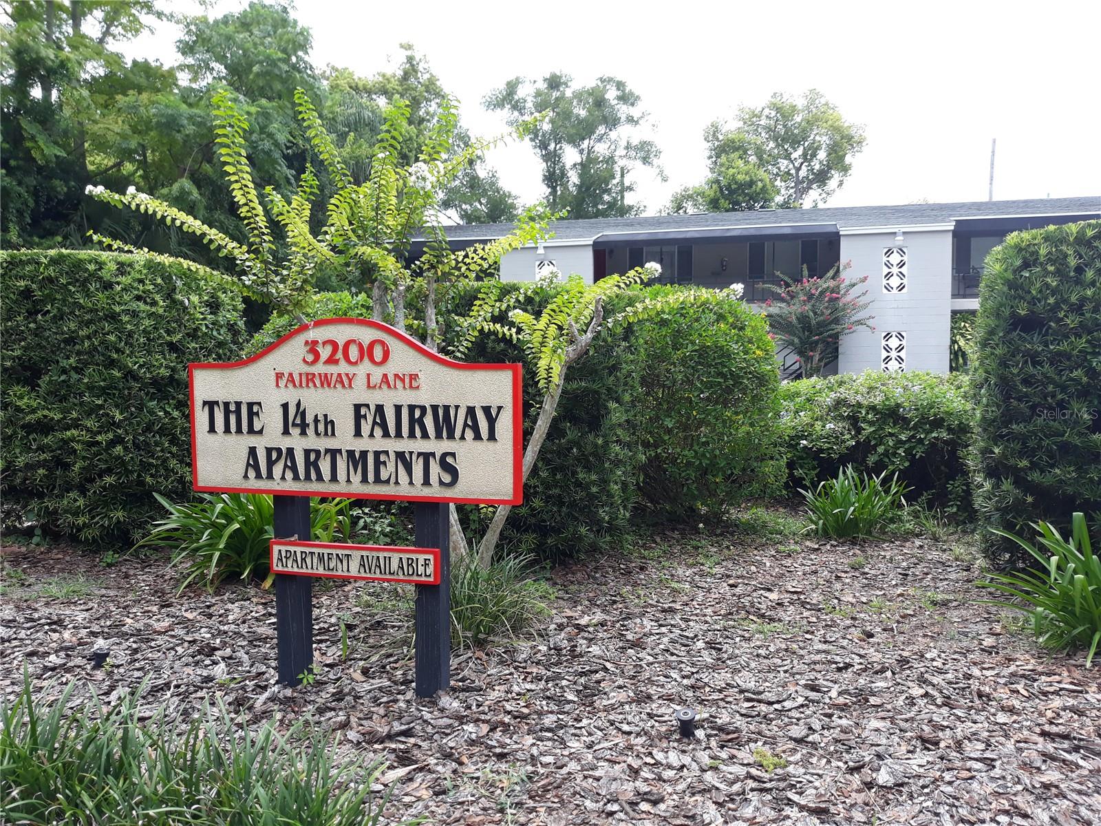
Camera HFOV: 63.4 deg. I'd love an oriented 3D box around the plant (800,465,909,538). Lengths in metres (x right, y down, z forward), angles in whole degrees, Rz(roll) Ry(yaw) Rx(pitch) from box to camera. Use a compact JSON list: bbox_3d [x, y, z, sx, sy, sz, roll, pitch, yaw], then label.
[{"bbox_3d":[2.021,0.568,5.932,0.710,0.440,0.660,1,4,10],"label":"plant"}]

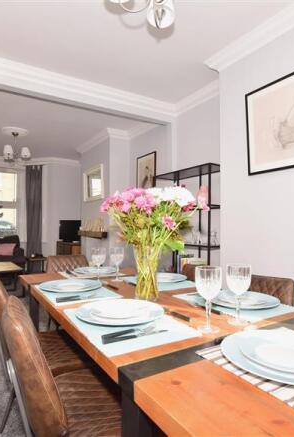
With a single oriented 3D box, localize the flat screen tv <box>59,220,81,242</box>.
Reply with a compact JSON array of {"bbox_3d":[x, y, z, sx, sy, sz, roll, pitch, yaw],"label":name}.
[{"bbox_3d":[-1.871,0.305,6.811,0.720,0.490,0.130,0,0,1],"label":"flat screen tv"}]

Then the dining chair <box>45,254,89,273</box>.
[{"bbox_3d":[-0.533,0.721,2.011,0.470,0.855,0.570,3,-3,-33],"label":"dining chair"}]

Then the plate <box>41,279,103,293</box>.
[{"bbox_3d":[-0.387,0.349,1.404,0.305,0.026,0.305,1,-3,0],"label":"plate"}]

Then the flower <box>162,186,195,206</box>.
[{"bbox_3d":[0.148,-0.103,1.280,0.145,0.095,0.130,0,0,7],"label":"flower"}]

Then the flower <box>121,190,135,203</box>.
[{"bbox_3d":[-0.087,-0.103,1.280,0.066,0.056,0.062,0,0,-4],"label":"flower"}]

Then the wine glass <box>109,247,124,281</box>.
[{"bbox_3d":[-0.188,0.281,1.708,0.081,0.198,0.081,0,0,0],"label":"wine glass"}]

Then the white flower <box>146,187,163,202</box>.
[{"bbox_3d":[0.034,-0.110,1.250,0.078,0.070,0.078,3,-3,-33],"label":"white flower"}]

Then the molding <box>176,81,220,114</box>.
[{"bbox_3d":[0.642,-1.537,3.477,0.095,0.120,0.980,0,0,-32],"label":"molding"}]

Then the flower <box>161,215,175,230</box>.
[{"bbox_3d":[0.092,0.017,1.170,0.063,0.068,0.055,1,-3,0],"label":"flower"}]

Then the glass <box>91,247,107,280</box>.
[{"bbox_3d":[-0.295,0.282,1.684,0.085,0.193,0.085,1,-3,0],"label":"glass"}]

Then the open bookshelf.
[{"bbox_3d":[0.549,0.293,3.297,0.380,1.710,1.020,0,0,-32],"label":"open bookshelf"}]

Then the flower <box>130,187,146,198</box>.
[{"bbox_3d":[-0.044,-0.120,1.260,0.075,0.058,0.070,1,-3,0],"label":"flower"}]

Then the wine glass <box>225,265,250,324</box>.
[{"bbox_3d":[0.316,0.260,0.941,0.085,0.193,0.085,3,-3,-33],"label":"wine glass"}]

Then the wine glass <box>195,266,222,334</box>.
[{"bbox_3d":[0.196,0.254,0.868,0.085,0.193,0.085,1,-3,0],"label":"wine glass"}]

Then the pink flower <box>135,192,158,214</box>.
[{"bbox_3d":[-0.002,-0.072,1.235,0.100,0.085,0.090,0,0,0],"label":"pink flower"}]

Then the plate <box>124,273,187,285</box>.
[{"bbox_3d":[0.086,0.364,1.672,0.295,0.026,0.295,0,0,0],"label":"plate"}]

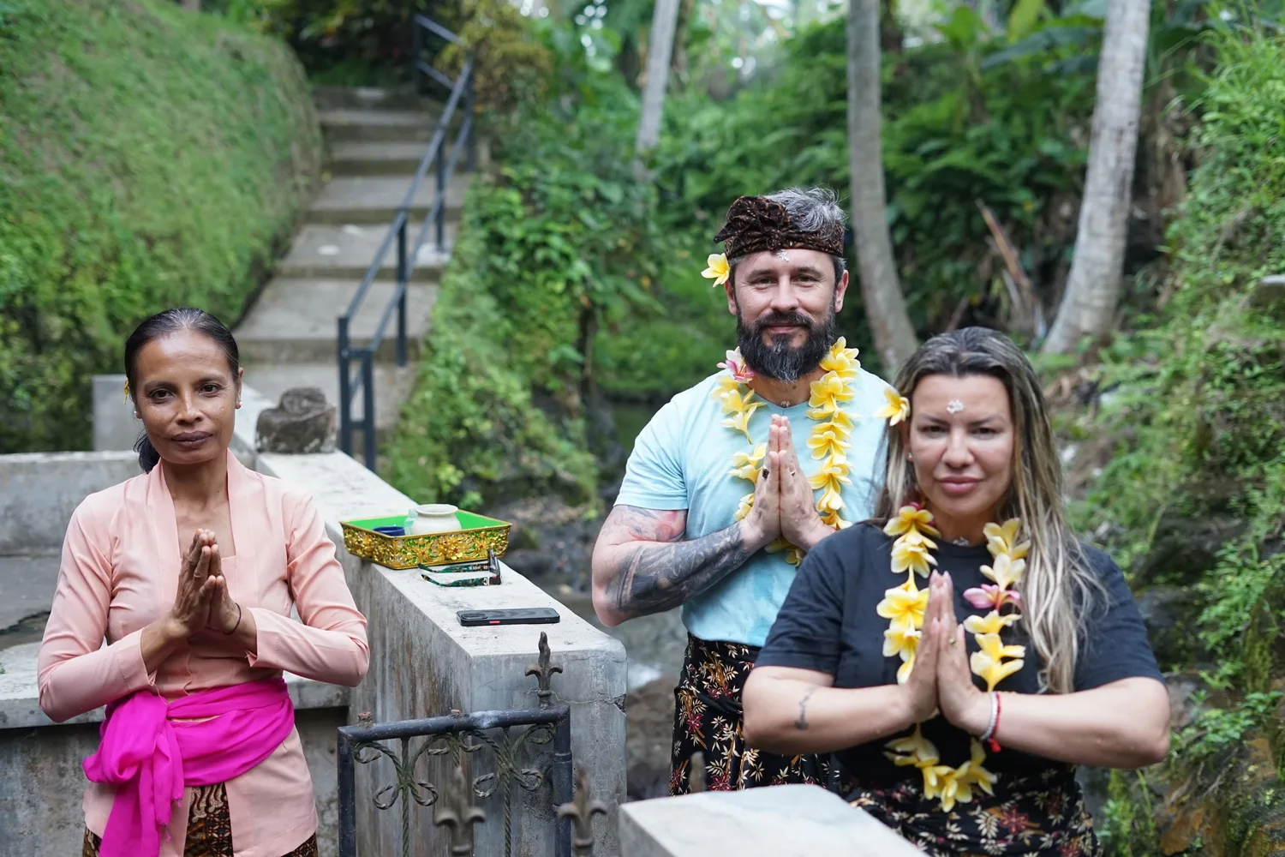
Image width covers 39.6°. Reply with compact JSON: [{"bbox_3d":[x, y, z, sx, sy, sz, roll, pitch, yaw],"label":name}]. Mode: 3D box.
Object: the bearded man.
[{"bbox_3d":[0.210,0.528,2.783,0.580,1.790,0.440,0,6,3],"label":"bearded man"}]

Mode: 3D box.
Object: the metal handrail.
[{"bbox_3d":[-1.620,-1.638,11.832,0.750,3.154,8.347,0,6,0],"label":"metal handrail"}]

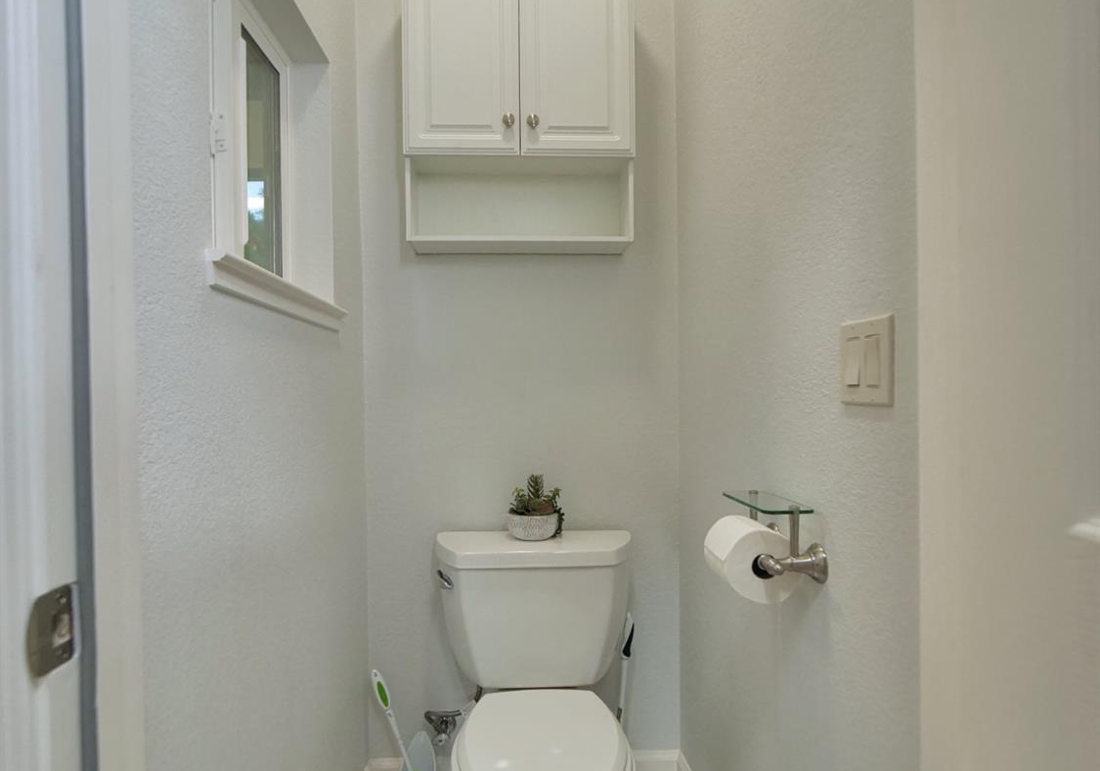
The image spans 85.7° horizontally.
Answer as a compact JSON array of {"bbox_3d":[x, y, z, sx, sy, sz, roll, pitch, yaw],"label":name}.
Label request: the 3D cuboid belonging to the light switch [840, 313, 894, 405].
[{"bbox_3d":[0.415,-0.031,0.783,0.010,0.115,0.117,0,-1,-3],"label":"light switch"}]

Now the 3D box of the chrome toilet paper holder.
[{"bbox_3d":[0.360,0.244,0.986,0.100,0.115,0.215,0,-1,-3],"label":"chrome toilet paper holder"}]

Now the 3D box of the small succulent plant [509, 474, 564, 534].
[{"bbox_3d":[-0.041,0.327,1.602,0.145,0.166,0.135,0,-1,-3],"label":"small succulent plant"}]

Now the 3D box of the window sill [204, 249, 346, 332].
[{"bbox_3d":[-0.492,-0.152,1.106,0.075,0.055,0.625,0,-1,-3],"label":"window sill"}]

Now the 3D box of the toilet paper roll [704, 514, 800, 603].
[{"bbox_3d":[0.321,0.278,0.957,0.108,0.112,0.108,0,-1,-3],"label":"toilet paper roll"}]

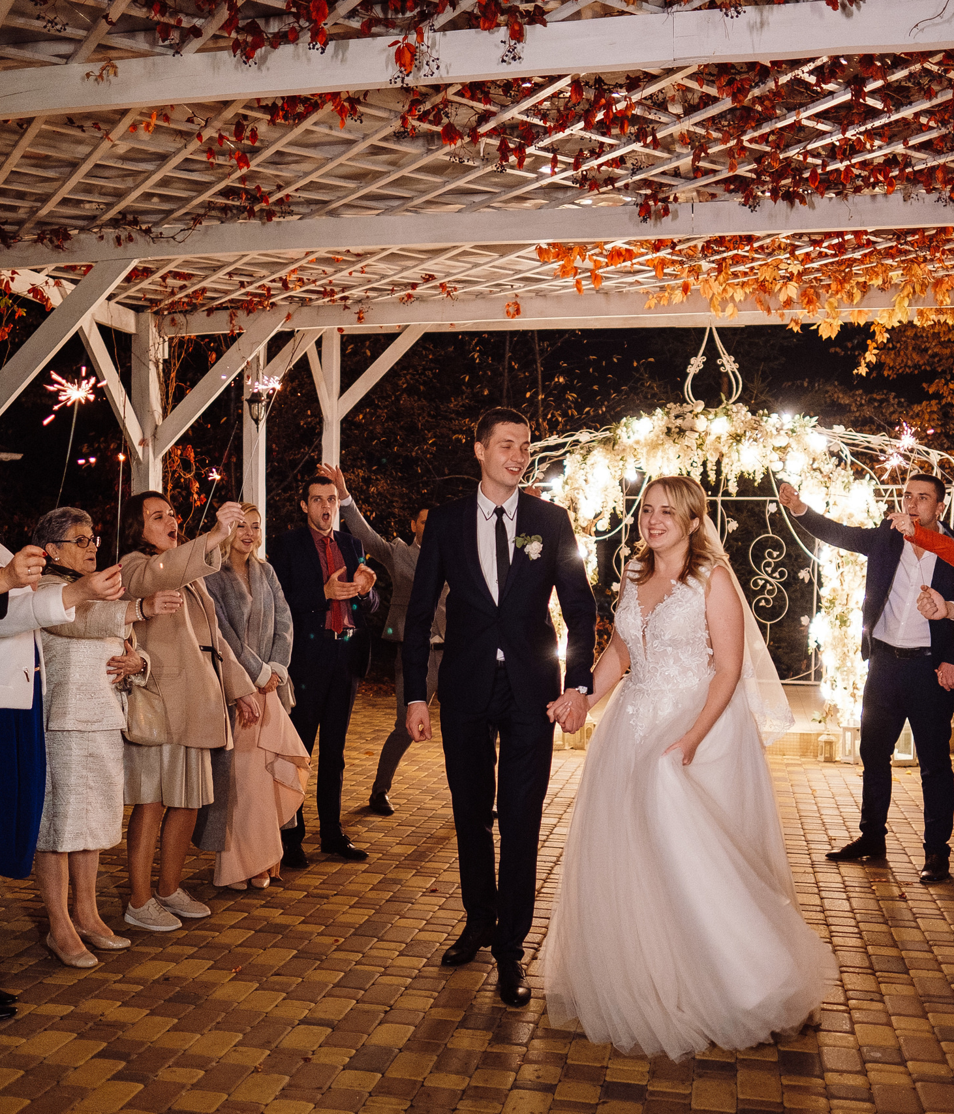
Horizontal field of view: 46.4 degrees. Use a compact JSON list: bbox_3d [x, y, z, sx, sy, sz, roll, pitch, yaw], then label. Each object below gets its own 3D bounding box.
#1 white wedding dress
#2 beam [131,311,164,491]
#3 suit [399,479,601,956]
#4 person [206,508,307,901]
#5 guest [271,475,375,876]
[{"bbox_3d":[0.660,0.705,3.500,0.920,1.380,0.950,0,0,22],"label":"white wedding dress"},{"bbox_3d":[-2.306,-0.174,7.812,0.150,3.087,0.150,0,0,13],"label":"beam"},{"bbox_3d":[0.070,0.555,3.780,0.660,1.550,0.420,0,0,2],"label":"suit"},{"bbox_3d":[-0.942,0.576,4.816,0.460,1.630,0.420,0,0,-27],"label":"person"},{"bbox_3d":[-0.750,0.505,5.270,0.560,1.810,0.480,0,0,-25],"label":"guest"}]

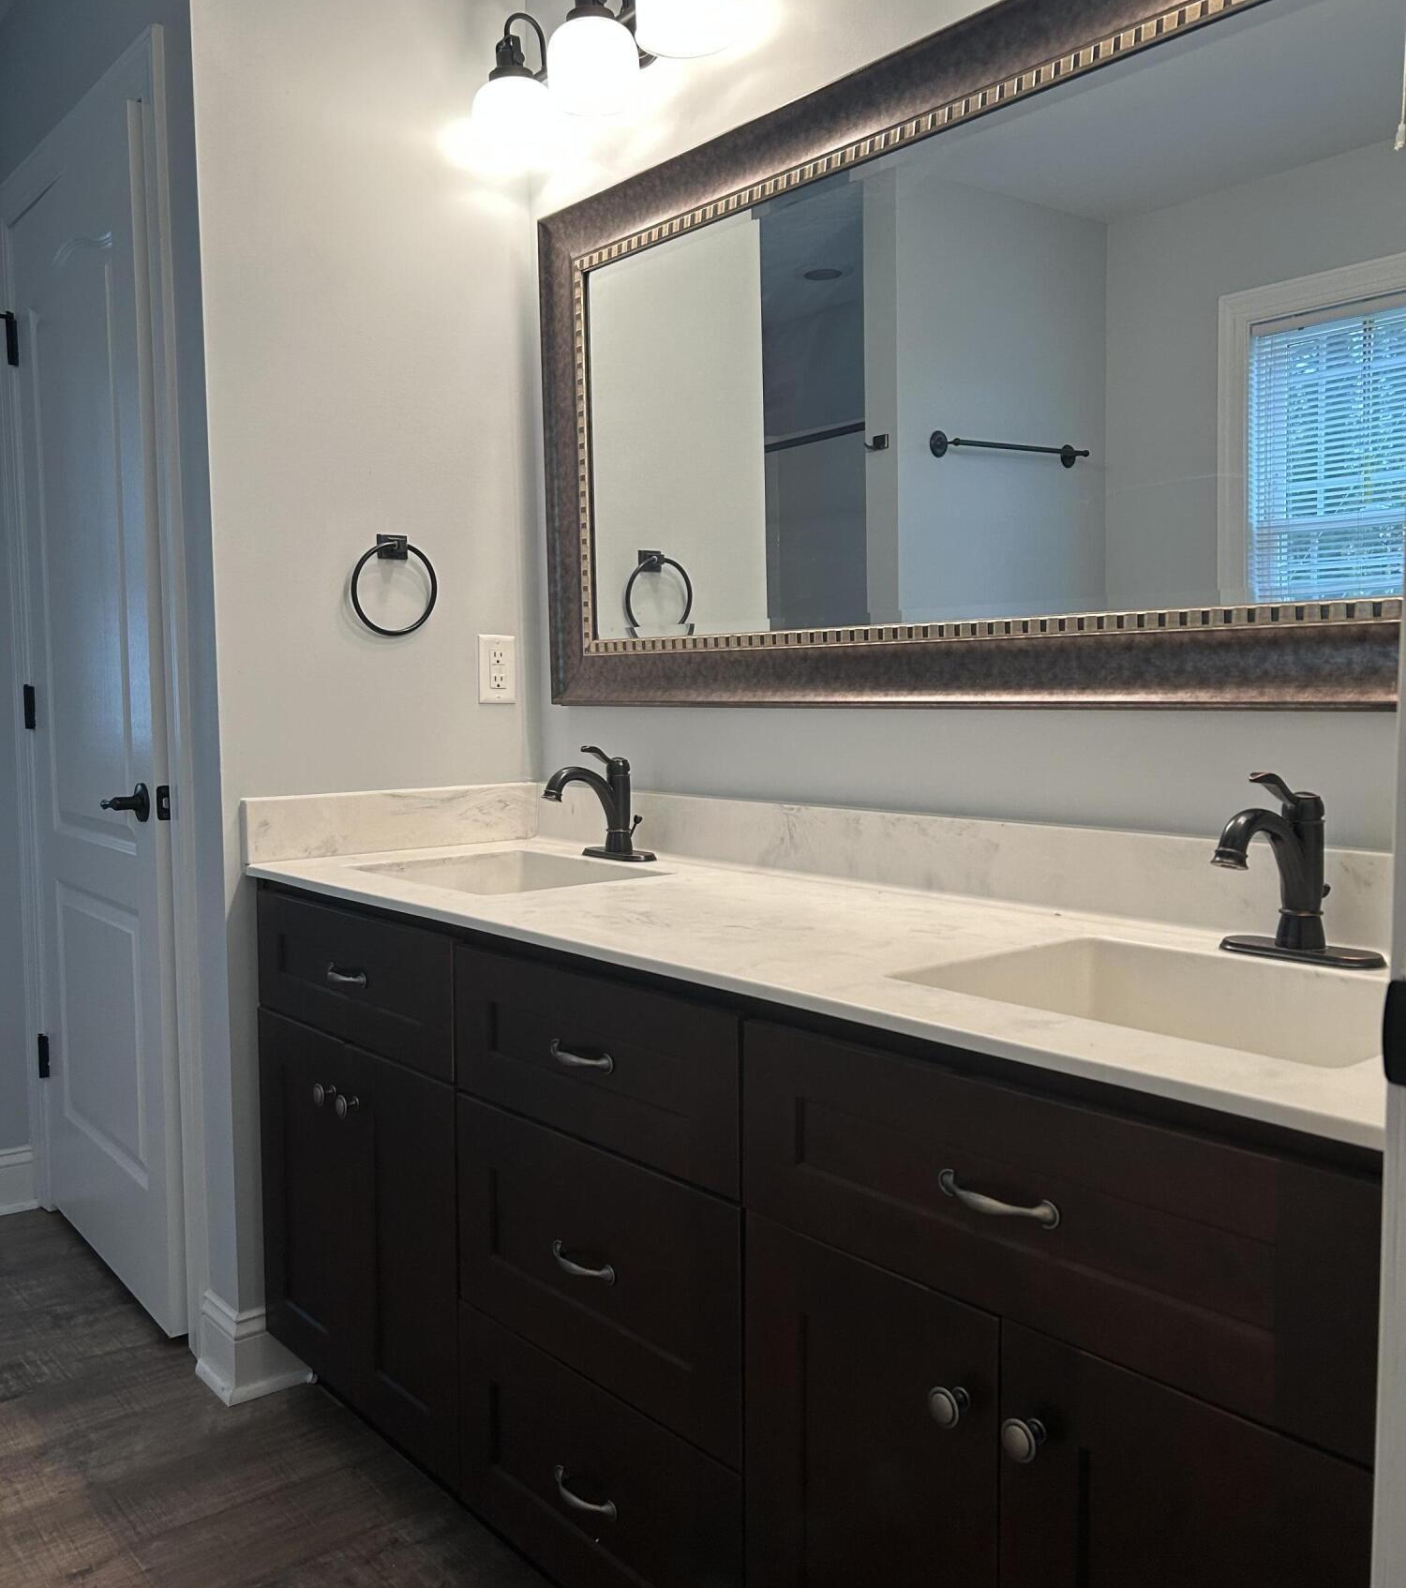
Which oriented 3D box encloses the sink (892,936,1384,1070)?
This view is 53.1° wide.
[{"bbox_3d":[0.421,0.240,1.234,0.328,0.140,0.419,-4,6,-40],"label":"sink"}]

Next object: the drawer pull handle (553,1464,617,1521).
[{"bbox_3d":[-0.141,0.789,1.581,0.029,0.021,0.118,-4,6,-39],"label":"drawer pull handle"}]

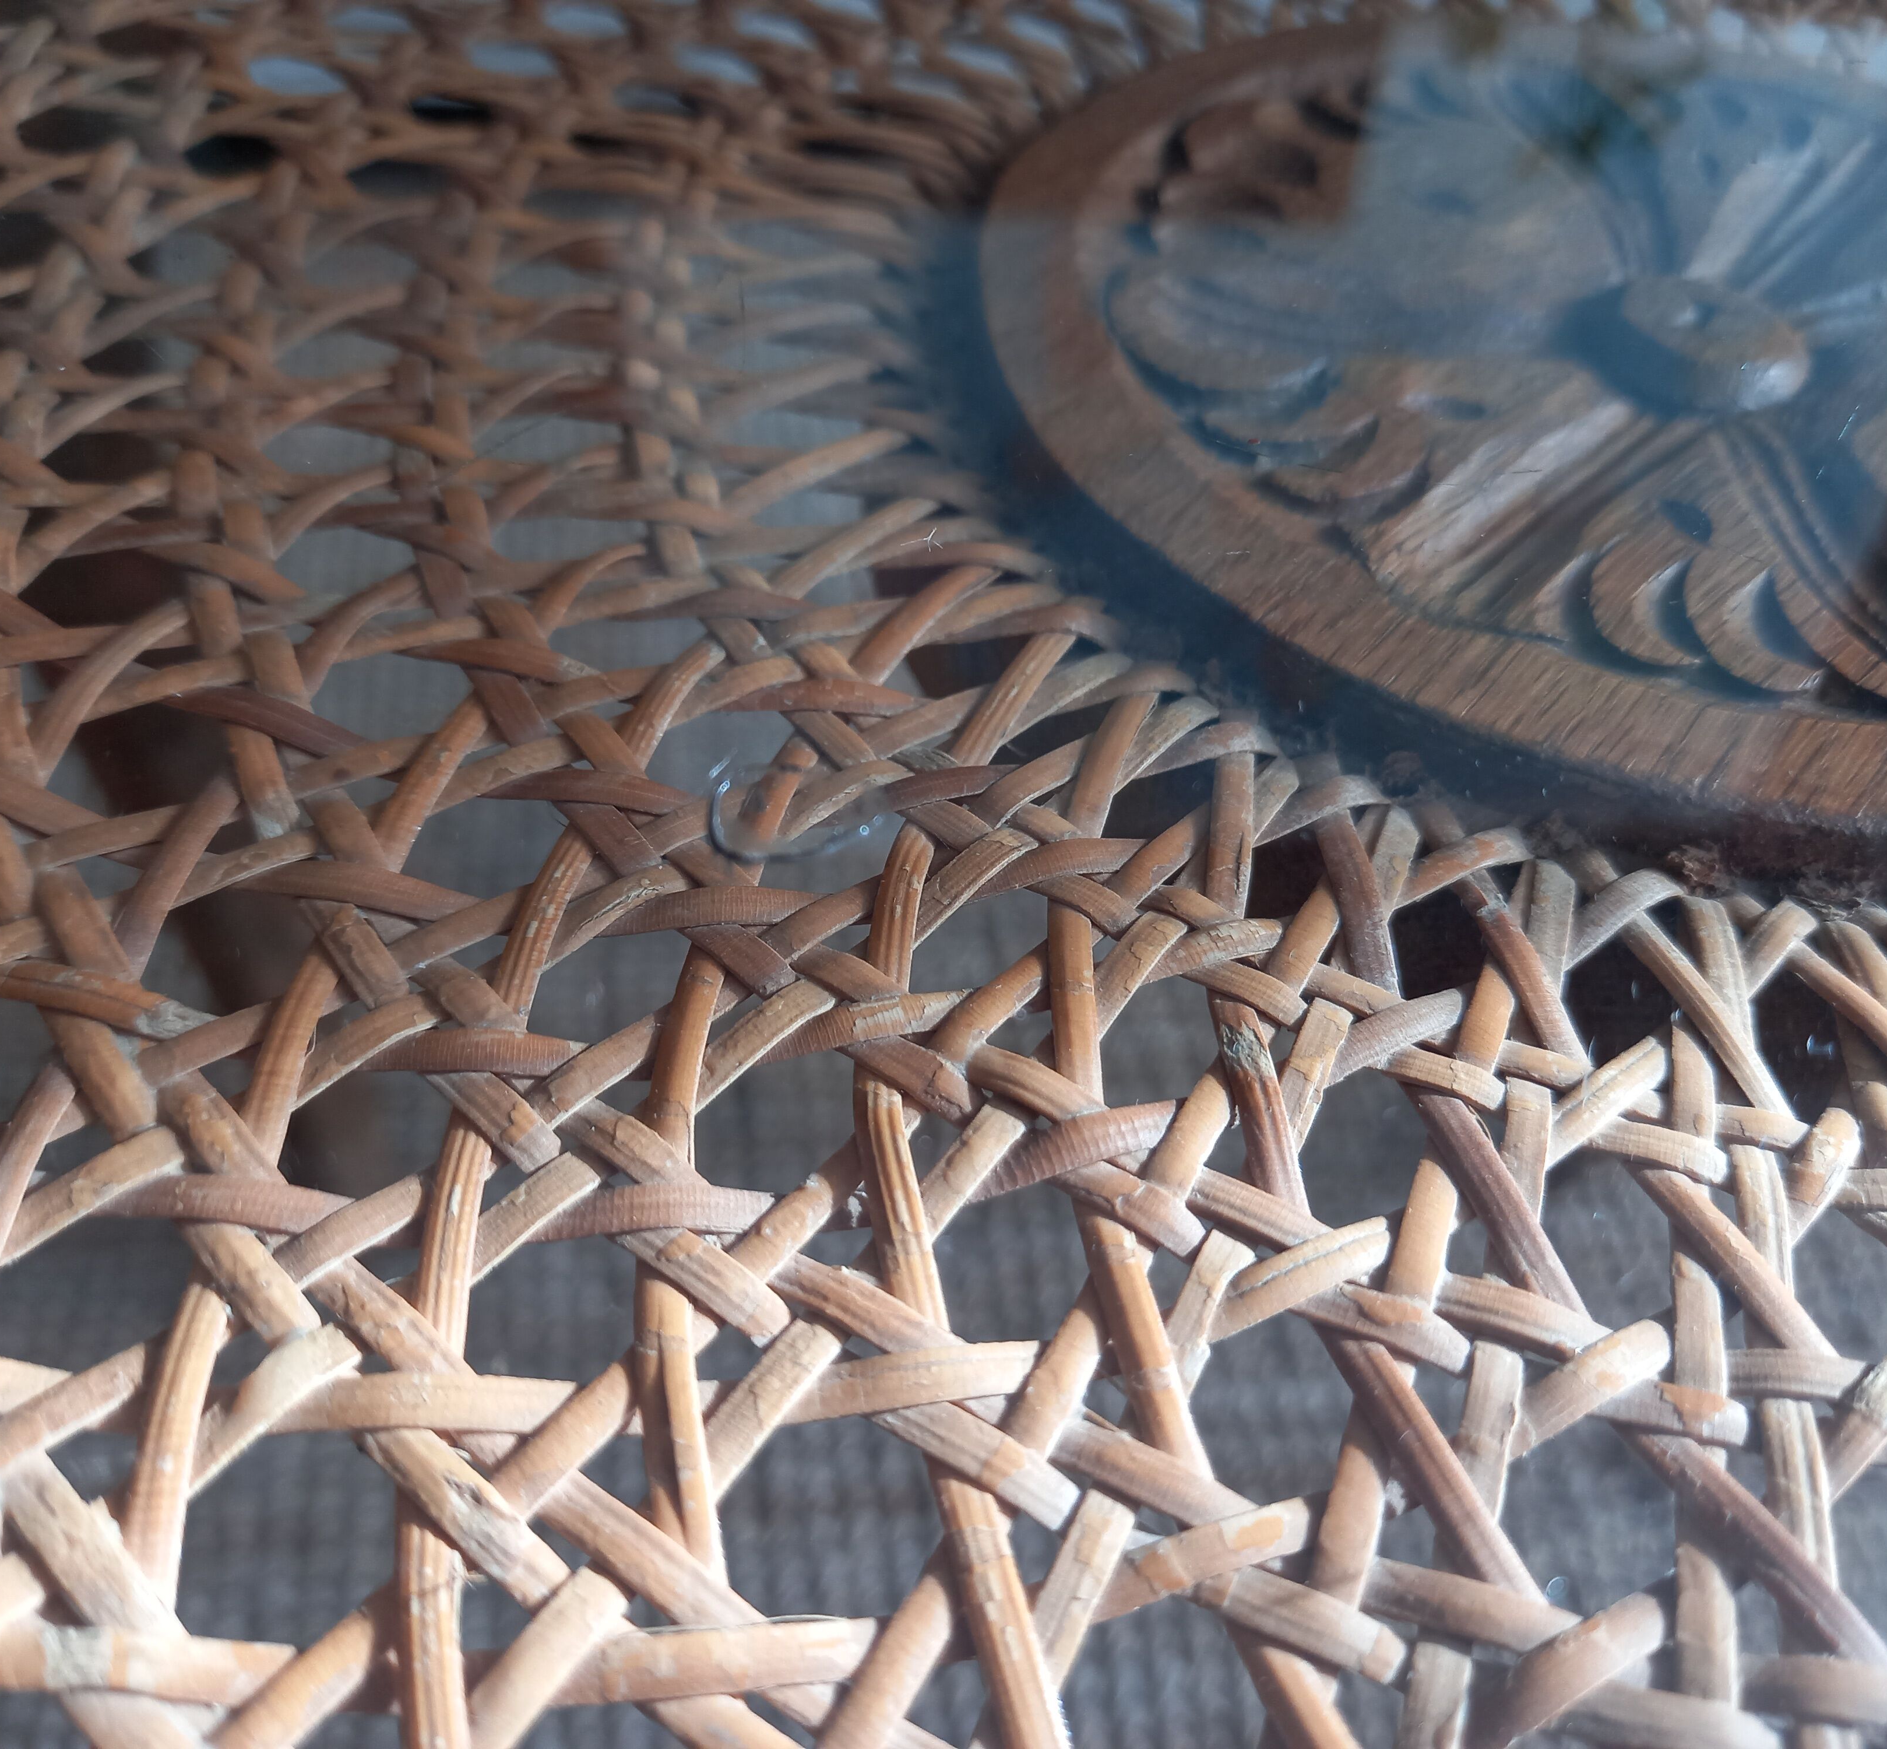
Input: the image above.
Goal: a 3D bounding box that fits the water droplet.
[{"bbox_3d":[-0.009,-0.005,0.114,0.013,0.002,0.010,-1,48,-5],"label":"water droplet"}]

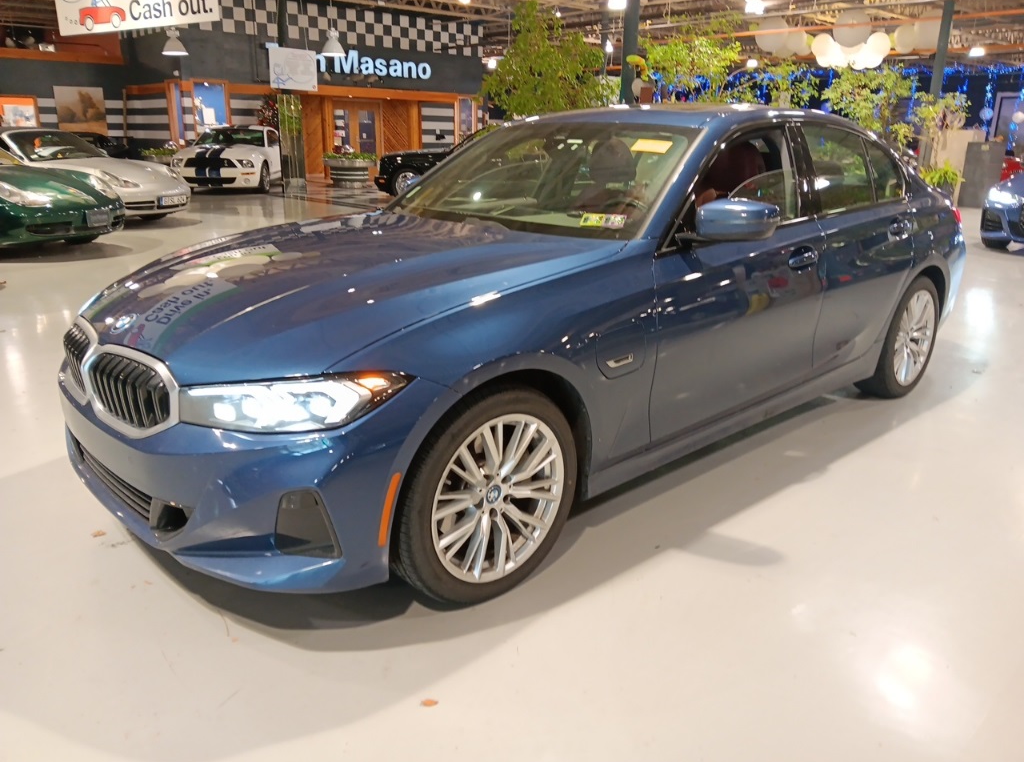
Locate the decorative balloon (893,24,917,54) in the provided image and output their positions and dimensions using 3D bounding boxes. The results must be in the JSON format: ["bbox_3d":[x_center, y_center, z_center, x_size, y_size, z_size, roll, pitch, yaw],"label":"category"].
[{"bbox_3d":[9.102,-7.871,17.700,0.600,0.612,0.600,9,19,24],"label":"decorative balloon"}]

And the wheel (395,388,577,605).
[{"bbox_3d":[-0.097,0.312,2.252,0.660,0.660,0.225,-15,23,-40],"label":"wheel"}]

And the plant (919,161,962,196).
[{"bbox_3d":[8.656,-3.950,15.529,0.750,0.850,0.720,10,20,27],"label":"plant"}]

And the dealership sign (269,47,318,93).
[{"bbox_3d":[-4.406,-6.272,15.500,1.040,0.750,0.020,-15,23,-40],"label":"dealership sign"}]

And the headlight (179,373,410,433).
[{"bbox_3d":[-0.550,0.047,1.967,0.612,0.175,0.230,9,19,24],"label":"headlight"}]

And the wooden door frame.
[{"bbox_3d":[-4.542,-7.198,22.975,1.760,2.220,0.150,-15,23,-40],"label":"wooden door frame"}]

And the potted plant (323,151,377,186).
[{"bbox_3d":[-4.165,-5.421,19.533,1.320,0.920,1.320,-3,18,-11],"label":"potted plant"}]

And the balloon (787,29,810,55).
[{"bbox_3d":[7.239,-8.570,19.500,0.590,0.602,0.590,6,19,18],"label":"balloon"}]

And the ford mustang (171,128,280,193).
[{"bbox_3d":[-6.453,-5.333,18.443,1.880,1.385,4.770,0,18,-2],"label":"ford mustang"}]

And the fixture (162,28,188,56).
[{"bbox_3d":[-6.577,-6.621,15.000,0.485,0.540,0.485,-6,19,-21],"label":"fixture"}]

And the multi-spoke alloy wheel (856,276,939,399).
[{"bbox_3d":[2.031,-0.247,4.052,0.660,0.660,0.225,-15,23,-40],"label":"multi-spoke alloy wheel"}]

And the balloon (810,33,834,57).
[{"bbox_3d":[7.723,-8.332,19.100,0.560,0.571,0.560,7,19,19],"label":"balloon"}]

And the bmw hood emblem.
[{"bbox_3d":[-1.124,-0.161,2.208,0.082,0.012,0.082,19,58,45],"label":"bmw hood emblem"}]

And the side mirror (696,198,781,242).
[{"bbox_3d":[0.748,-0.540,2.560,0.175,0.140,0.225,-15,23,-40],"label":"side mirror"}]

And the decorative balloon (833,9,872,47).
[{"bbox_3d":[8.387,-8.708,19.000,0.860,0.877,0.860,8,19,21],"label":"decorative balloon"}]

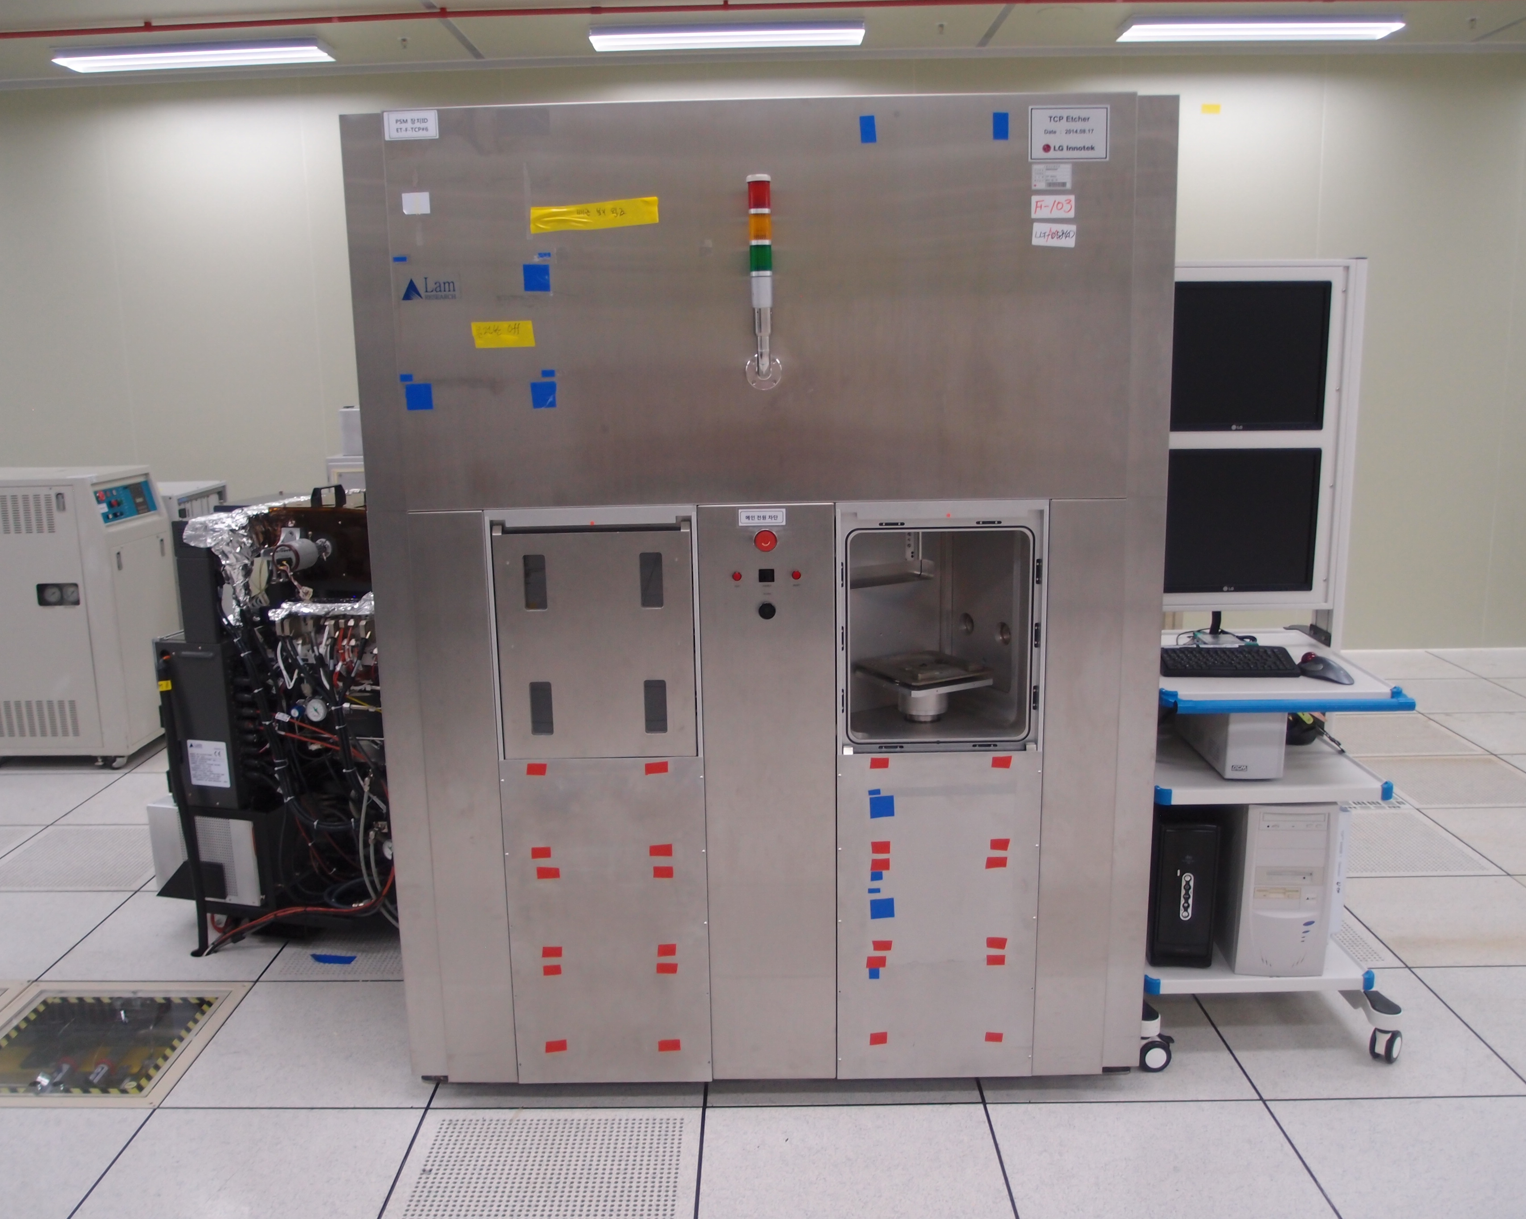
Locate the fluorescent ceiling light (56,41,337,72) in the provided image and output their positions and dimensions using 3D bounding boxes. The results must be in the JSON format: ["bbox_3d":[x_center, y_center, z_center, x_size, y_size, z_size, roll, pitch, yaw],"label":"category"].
[{"bbox_3d":[-2.539,-2.482,5.886,1.225,0.060,0.255,0,11,4],"label":"fluorescent ceiling light"}]

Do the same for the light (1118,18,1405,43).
[{"bbox_3d":[2.228,-2.605,5.920,1.220,0.055,0.300,-1,11,1],"label":"light"}]

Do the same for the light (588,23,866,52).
[{"bbox_3d":[-0.157,-2.579,5.936,1.220,0.055,0.300,-1,11,1],"label":"light"}]

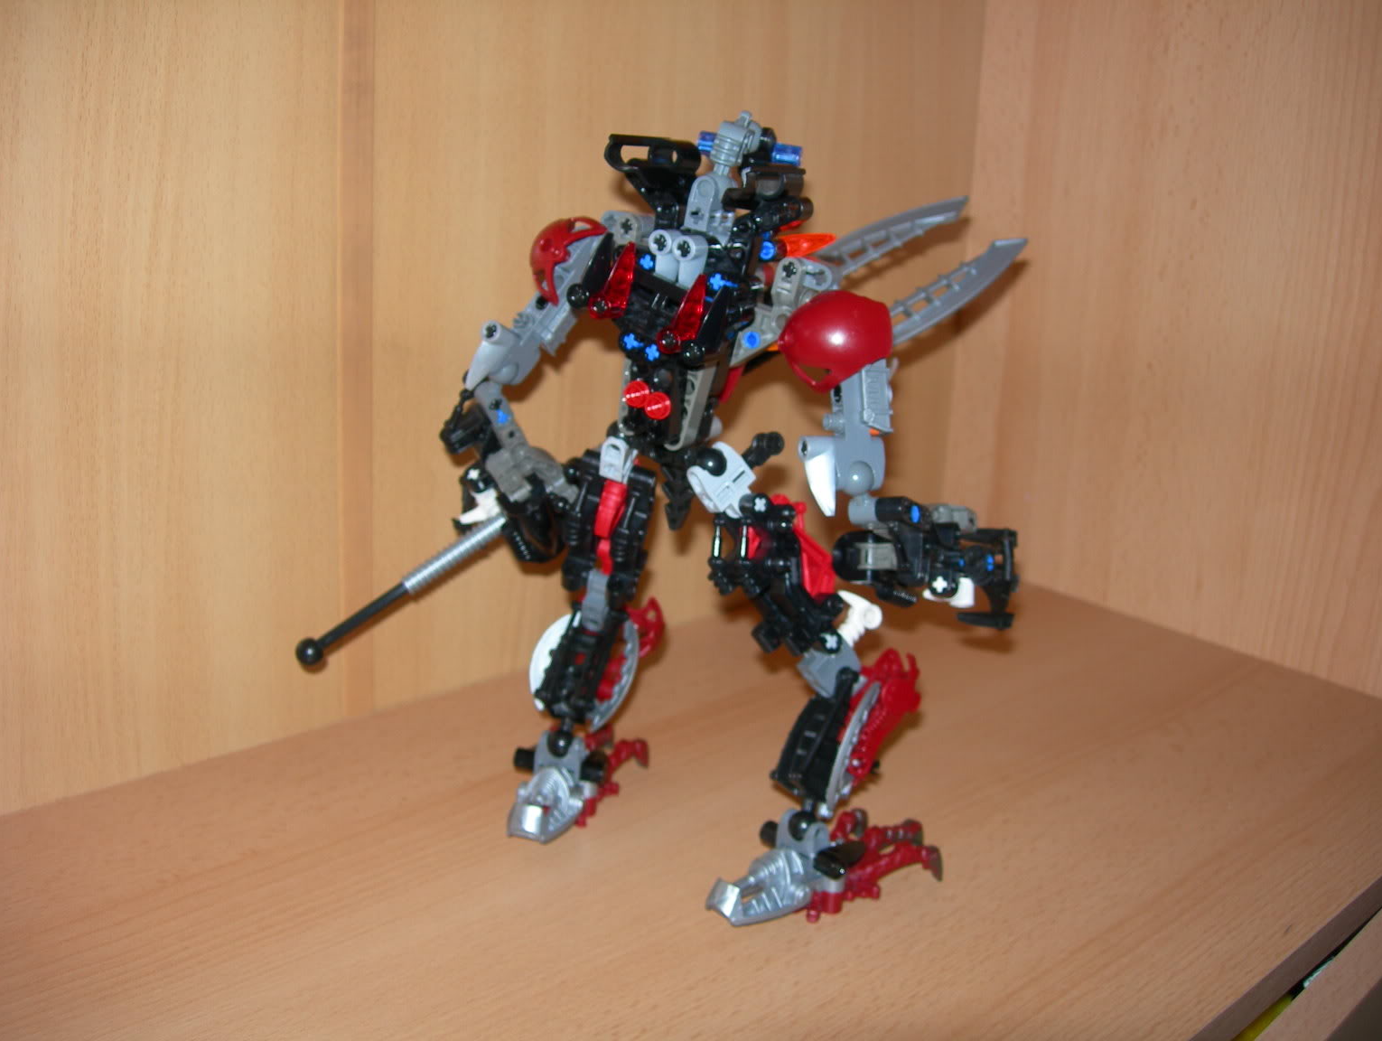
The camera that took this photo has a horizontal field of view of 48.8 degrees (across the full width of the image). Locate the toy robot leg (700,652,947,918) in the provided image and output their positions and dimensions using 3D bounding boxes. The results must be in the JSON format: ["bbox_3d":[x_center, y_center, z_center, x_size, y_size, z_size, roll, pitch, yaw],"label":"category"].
[{"bbox_3d":[0.048,0.089,0.516,0.083,0.082,0.038,-4,18,-22],"label":"toy robot leg"}]

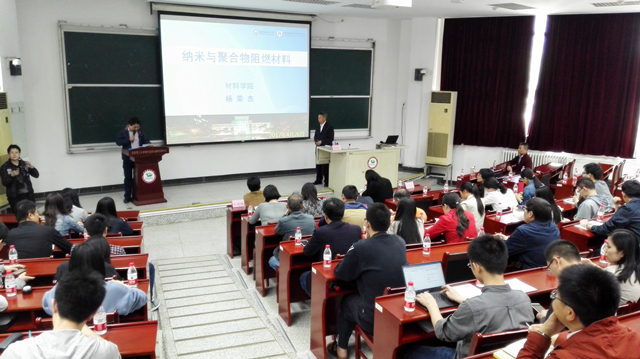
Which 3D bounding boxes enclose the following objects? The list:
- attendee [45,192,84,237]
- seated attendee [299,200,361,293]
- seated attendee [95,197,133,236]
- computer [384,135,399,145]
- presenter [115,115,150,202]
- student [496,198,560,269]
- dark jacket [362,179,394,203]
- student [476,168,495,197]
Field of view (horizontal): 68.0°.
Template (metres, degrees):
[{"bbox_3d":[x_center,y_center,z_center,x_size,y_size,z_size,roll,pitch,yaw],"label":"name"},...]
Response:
[{"bbox_3d":[-3.036,0.760,5.619,0.520,1.220,0.720,0,11,-2],"label":"attendee"},{"bbox_3d":[0.103,0.829,4.496,0.560,1.290,0.750,-4,13,-26],"label":"seated attendee"},{"bbox_3d":[-2.456,0.797,5.617,0.520,1.200,0.720,-2,12,-12],"label":"seated attendee"},{"bbox_3d":[1.627,-0.942,11.097,0.340,0.230,0.290,-4,13,-24],"label":"computer"},{"bbox_3d":[-3.601,-0.352,9.156,0.600,1.680,0.450,-8,15,-40],"label":"presenter"},{"bbox_3d":[1.756,0.829,4.205,0.560,1.290,0.750,-5,13,-30],"label":"student"},{"bbox_3d":[1.000,0.311,8.224,0.550,0.620,0.480,-8,14,-38],"label":"dark jacket"},{"bbox_3d":[2.857,0.401,8.227,0.480,1.200,0.720,-9,15,-39],"label":"student"}]

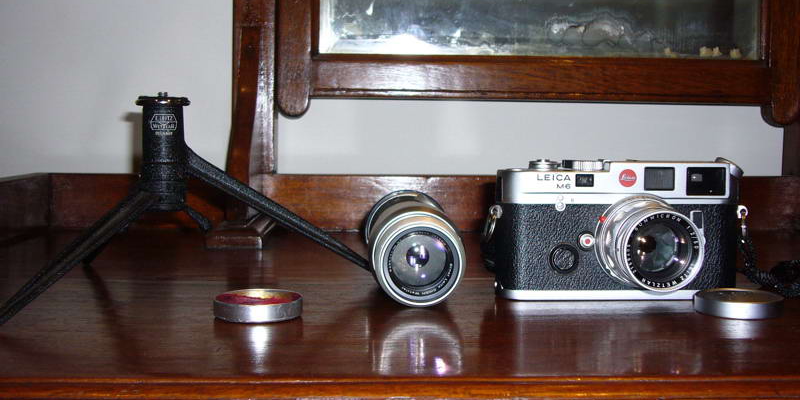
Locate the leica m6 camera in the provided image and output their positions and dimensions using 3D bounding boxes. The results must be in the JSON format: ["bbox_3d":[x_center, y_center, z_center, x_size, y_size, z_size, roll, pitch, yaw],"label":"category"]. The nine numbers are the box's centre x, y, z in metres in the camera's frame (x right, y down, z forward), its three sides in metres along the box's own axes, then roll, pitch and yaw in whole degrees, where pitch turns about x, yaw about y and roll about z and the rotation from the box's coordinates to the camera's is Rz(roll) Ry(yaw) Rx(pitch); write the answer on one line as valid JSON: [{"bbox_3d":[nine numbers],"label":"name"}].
[{"bbox_3d":[0.126,0.018,0.541,0.141,0.079,0.081,0,4,-1],"label":"leica m6 camera"}]

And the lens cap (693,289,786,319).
[{"bbox_3d":[0.179,0.054,0.514,0.045,0.009,0.045,0,4,0],"label":"lens cap"}]

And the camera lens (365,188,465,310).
[{"bbox_3d":[0.008,0.027,0.574,0.055,0.055,0.140,0,4,-3],"label":"camera lens"}]

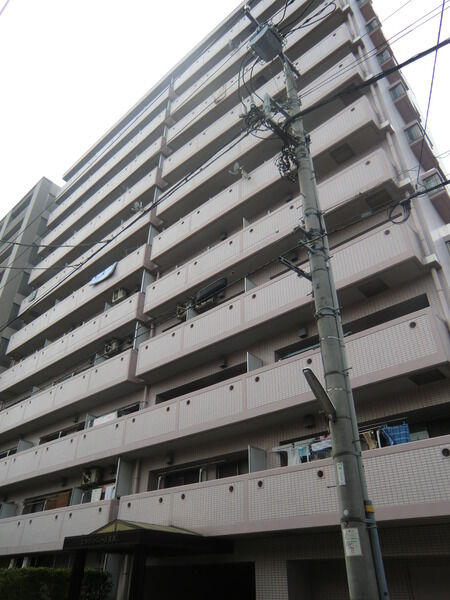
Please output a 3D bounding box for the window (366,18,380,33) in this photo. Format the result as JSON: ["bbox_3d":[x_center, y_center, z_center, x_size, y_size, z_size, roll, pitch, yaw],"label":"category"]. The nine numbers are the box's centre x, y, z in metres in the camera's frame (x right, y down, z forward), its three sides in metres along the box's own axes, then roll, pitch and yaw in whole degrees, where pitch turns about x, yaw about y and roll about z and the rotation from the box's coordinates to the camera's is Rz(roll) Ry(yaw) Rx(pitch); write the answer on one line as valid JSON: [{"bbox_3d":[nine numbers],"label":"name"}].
[{"bbox_3d":[7.140,-13.234,20.209,0.500,0.900,0.120,-27,-43,34],"label":"window"}]

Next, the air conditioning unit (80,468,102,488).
[{"bbox_3d":[-5.318,7.045,16.415,0.770,0.570,0.300,-27,-43,34],"label":"air conditioning unit"}]

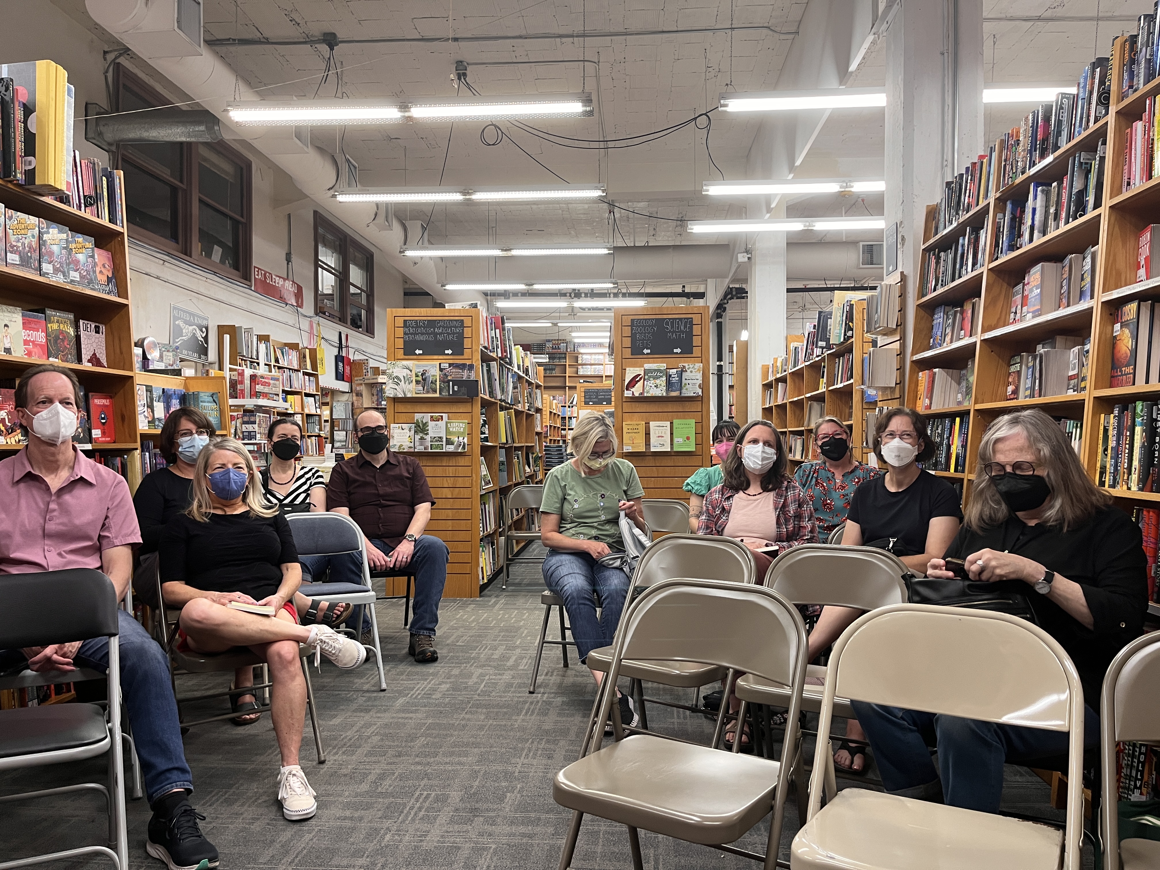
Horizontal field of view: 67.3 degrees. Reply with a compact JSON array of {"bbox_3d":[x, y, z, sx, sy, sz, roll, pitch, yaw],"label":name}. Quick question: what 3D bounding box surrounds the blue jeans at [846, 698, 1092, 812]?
[{"bbox_3d":[1.109,0.777,2.423,0.620,0.540,0.460,0,-1,-29],"label":"blue jeans"}]

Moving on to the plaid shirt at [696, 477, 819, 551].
[{"bbox_3d":[0.732,0.441,3.580,0.490,0.540,0.320,0,-1,13],"label":"plaid shirt"}]

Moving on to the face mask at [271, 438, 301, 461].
[{"bbox_3d":[-1.575,0.075,4.660,0.145,0.115,0.090,0,-1,-26],"label":"face mask"}]

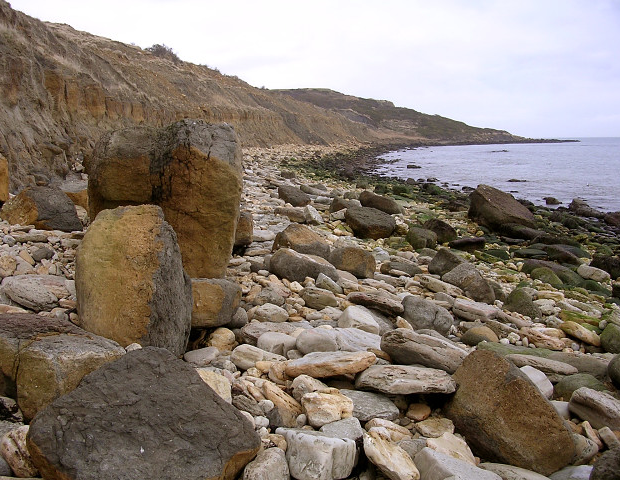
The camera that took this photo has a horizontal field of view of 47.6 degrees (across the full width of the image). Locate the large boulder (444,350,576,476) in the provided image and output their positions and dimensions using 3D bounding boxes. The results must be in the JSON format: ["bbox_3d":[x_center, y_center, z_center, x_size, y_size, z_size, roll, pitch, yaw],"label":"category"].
[{"bbox_3d":[1.000,0.844,3.609,0.420,0.470,0.680,-7,11,-41],"label":"large boulder"}]

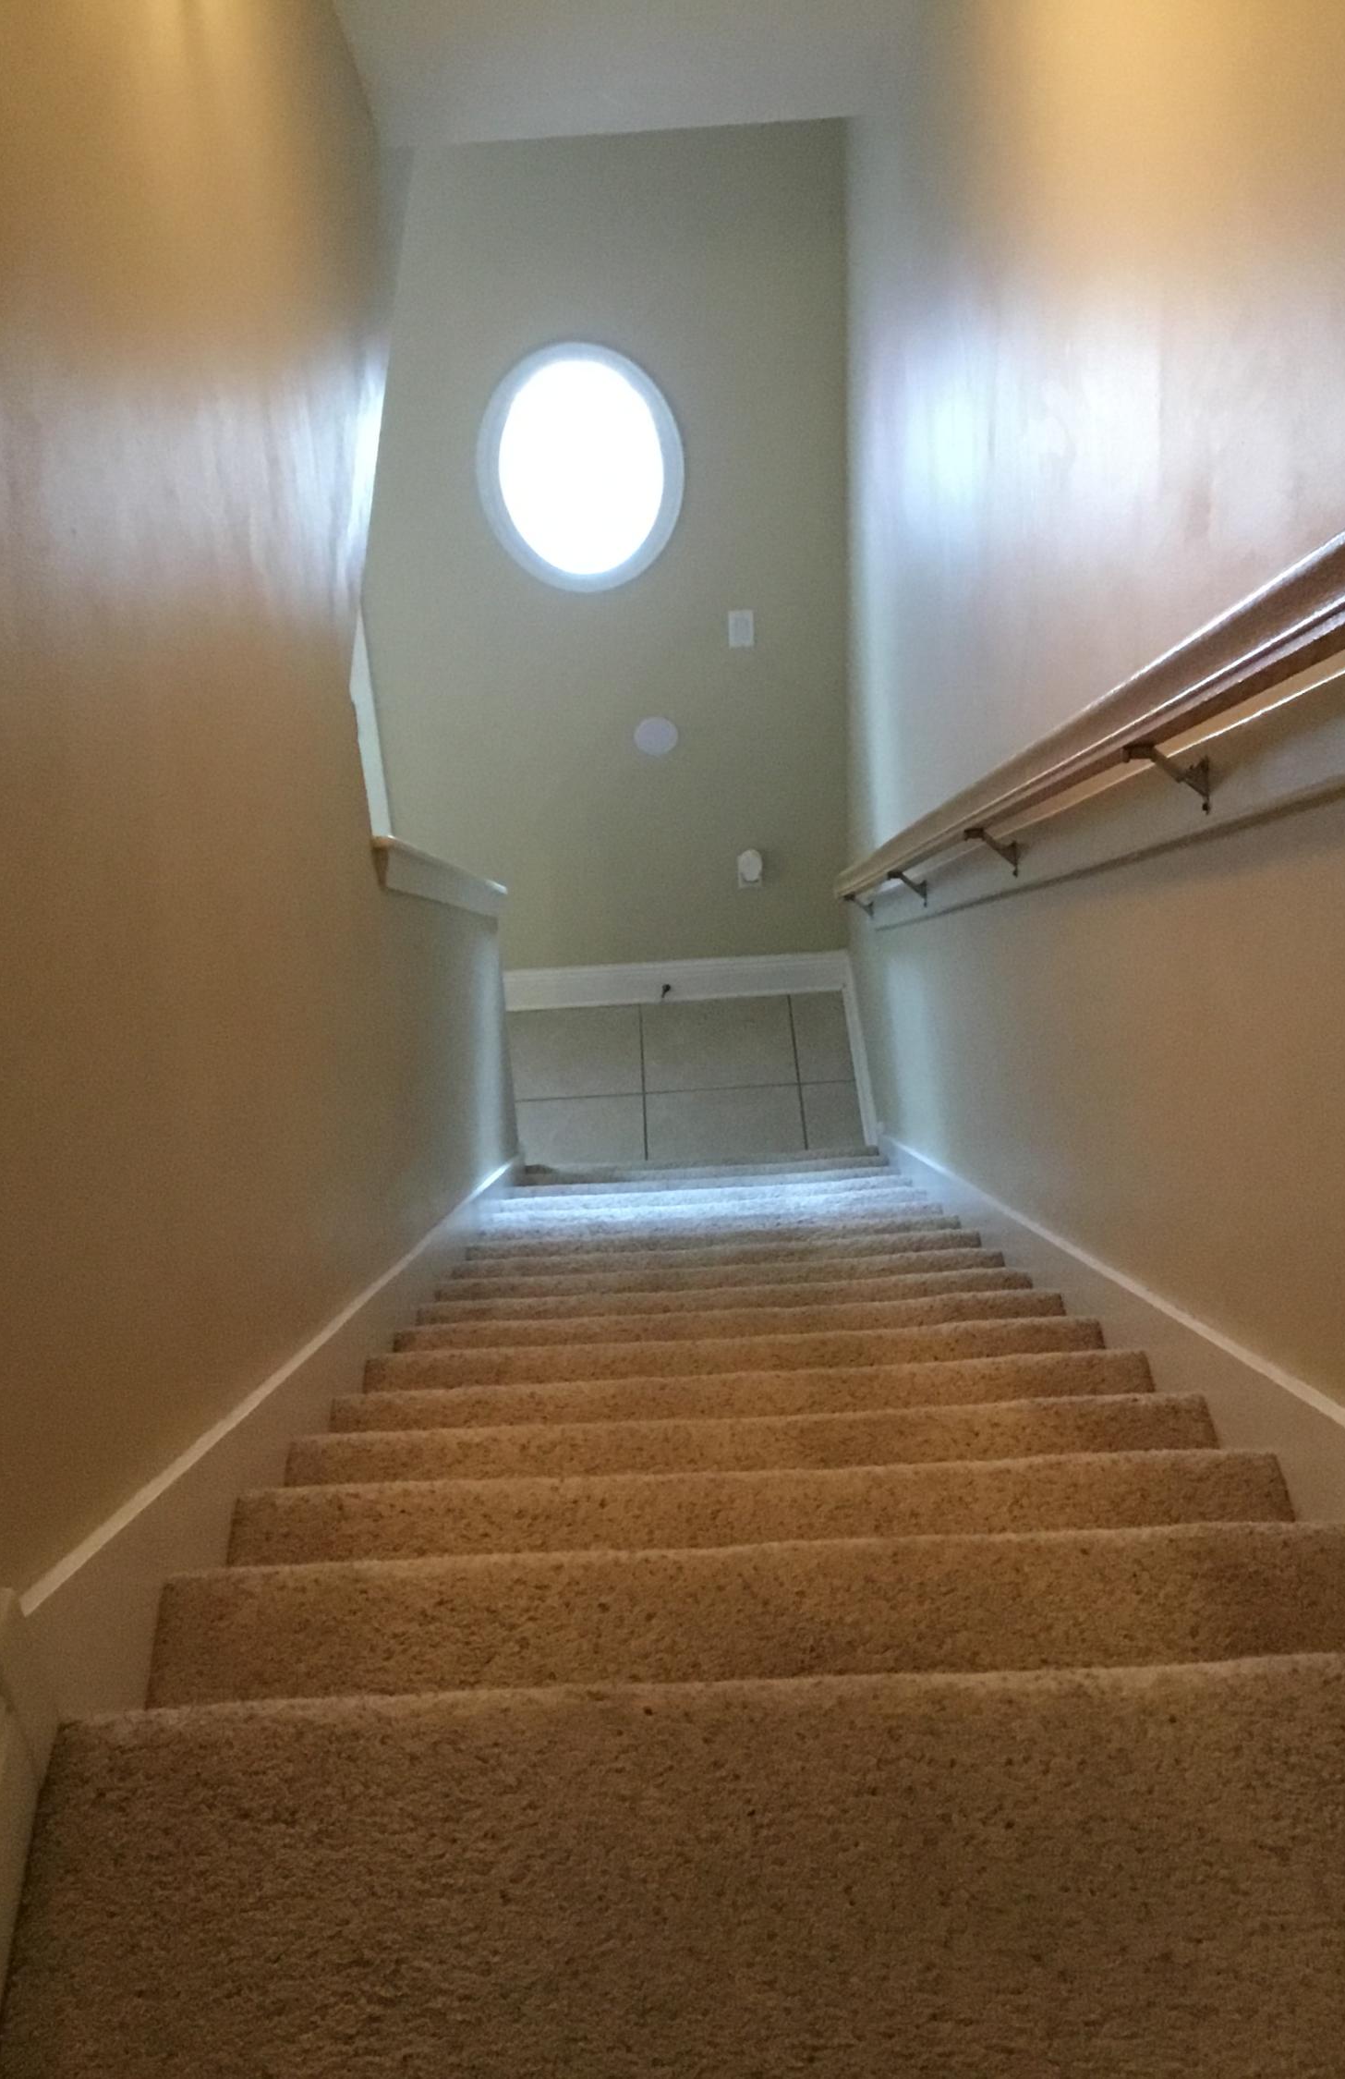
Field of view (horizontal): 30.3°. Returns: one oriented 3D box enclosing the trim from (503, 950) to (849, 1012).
[{"bbox_3d":[0.010,-0.179,7.534,1.045,0.153,0.020,-3,39,0],"label":"trim"}]

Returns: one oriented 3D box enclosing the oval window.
[{"bbox_3d":[-0.236,-1.489,6.480,0.533,0.693,0.070,-3,39,0],"label":"oval window"}]

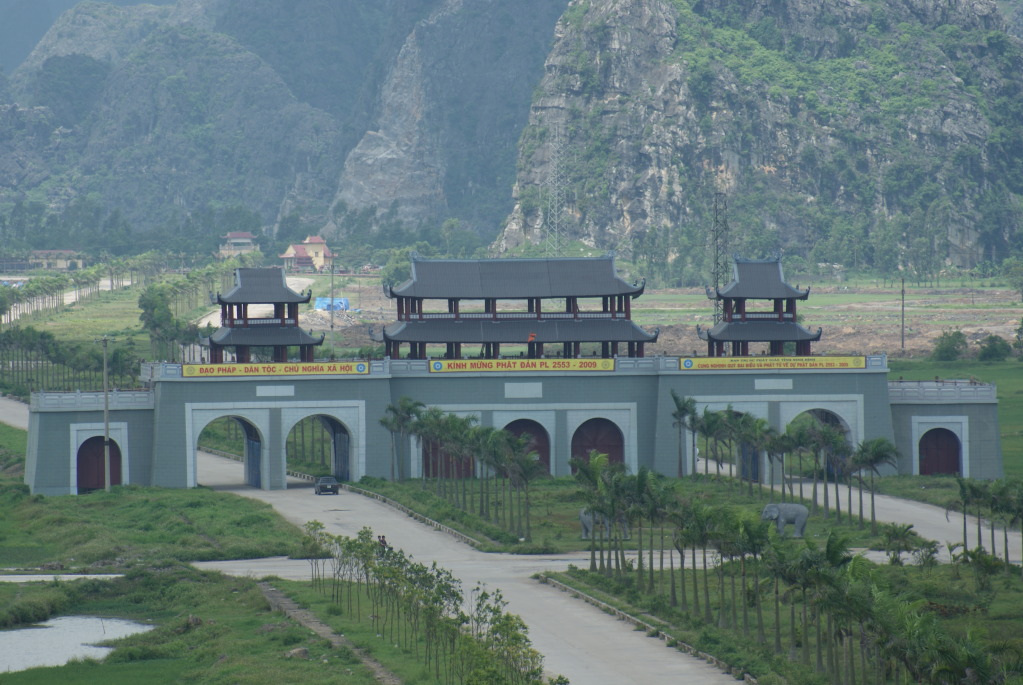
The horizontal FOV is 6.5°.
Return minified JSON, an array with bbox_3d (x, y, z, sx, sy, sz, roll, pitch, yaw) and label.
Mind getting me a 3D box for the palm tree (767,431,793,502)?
[{"bbox_3d":[21.302,10.018,709.764,2.200,6.096,2.200,0,1,0],"label":"palm tree"}]

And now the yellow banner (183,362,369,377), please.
[{"bbox_3d":[-19.845,2.290,756.437,15.976,1.156,0.100,-1,1,-10],"label":"yellow banner"}]

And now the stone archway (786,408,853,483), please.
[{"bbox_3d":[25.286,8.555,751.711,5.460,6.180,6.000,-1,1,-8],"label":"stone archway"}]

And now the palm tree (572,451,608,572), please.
[{"bbox_3d":[5.103,10.941,583.591,2.460,7.940,2.460,-1,1,0],"label":"palm tree"}]

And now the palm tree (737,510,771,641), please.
[{"bbox_3d":[13.393,12.979,495.000,1.930,7.180,2.100,-1,1,0],"label":"palm tree"}]

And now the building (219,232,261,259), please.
[{"bbox_3d":[-74.353,-25.695,2450.000,11.480,8.750,8.000,-1,1,-2],"label":"building"}]

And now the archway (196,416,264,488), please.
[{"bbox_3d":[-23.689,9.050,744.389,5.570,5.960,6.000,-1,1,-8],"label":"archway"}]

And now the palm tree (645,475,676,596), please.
[{"bbox_3d":[9.074,11.822,551.756,2.200,7.270,2.200,-1,1,0],"label":"palm tree"}]

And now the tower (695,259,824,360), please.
[{"bbox_3d":[21.626,-2.828,780.000,9.900,9.200,8.200,-1,1,-6],"label":"tower"}]

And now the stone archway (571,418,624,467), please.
[{"bbox_3d":[7.202,8.887,755.000,4.460,4.970,2.200,-1,1,-6],"label":"stone archway"}]

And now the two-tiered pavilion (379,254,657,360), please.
[{"bbox_3d":[0.327,-2.795,764.275,23.717,9.554,6.500,-1,1,-10],"label":"two-tiered pavilion"}]

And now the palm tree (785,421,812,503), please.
[{"bbox_3d":[22.492,9.662,701.177,2.400,7.118,2.400,0,1,0],"label":"palm tree"}]

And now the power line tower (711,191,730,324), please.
[{"bbox_3d":[25.712,-6.689,1100.000,2.330,23.930,2.000,-1,1,-3],"label":"power line tower"}]

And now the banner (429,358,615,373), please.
[{"bbox_3d":[0.911,1.971,760.095,15.994,1.145,0.100,-1,1,-10],"label":"banner"}]

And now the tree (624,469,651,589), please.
[{"bbox_3d":[7.874,11.495,562.877,2.200,7.540,2.200,-1,1,0],"label":"tree"}]

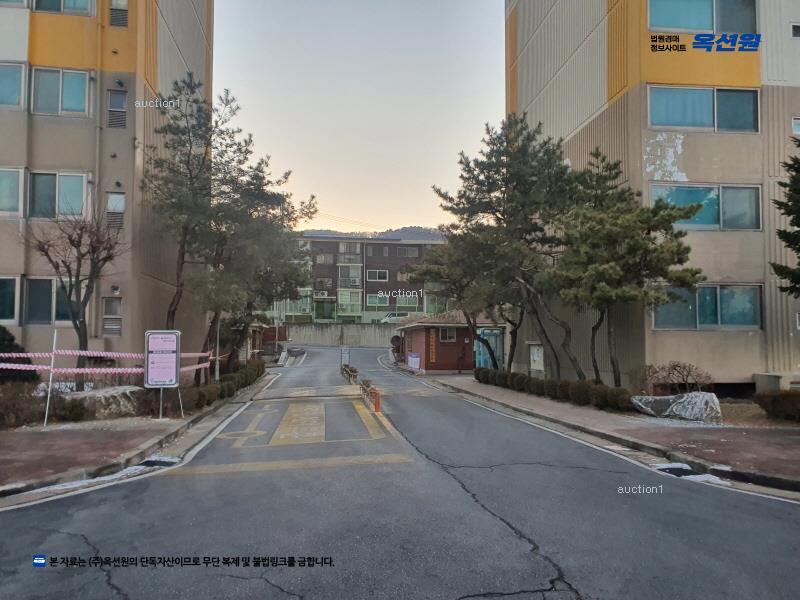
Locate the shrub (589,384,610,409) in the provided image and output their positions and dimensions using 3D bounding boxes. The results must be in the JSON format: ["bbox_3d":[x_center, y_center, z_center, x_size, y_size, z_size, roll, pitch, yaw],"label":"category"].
[{"bbox_3d":[4.764,2.305,14.350,0.540,0.560,0.550,1,-4,-8],"label":"shrub"}]

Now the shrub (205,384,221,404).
[{"bbox_3d":[-4.805,2.422,15.400,0.470,0.500,0.500,1,-4,-8],"label":"shrub"}]

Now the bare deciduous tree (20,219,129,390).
[{"bbox_3d":[-7.031,0.141,13.000,2.250,3.950,2.200,1,-4,-7],"label":"bare deciduous tree"}]

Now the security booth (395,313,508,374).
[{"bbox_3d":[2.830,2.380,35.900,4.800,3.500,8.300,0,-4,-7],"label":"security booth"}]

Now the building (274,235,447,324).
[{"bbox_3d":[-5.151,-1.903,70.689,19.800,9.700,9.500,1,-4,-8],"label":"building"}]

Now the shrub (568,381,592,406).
[{"bbox_3d":[4.265,2.205,14.200,0.570,0.580,0.570,1,-4,-16],"label":"shrub"}]

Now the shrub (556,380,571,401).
[{"bbox_3d":[4.146,2.282,15.100,0.530,0.520,0.500,1,-4,-16],"label":"shrub"}]

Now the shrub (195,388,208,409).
[{"bbox_3d":[-4.724,2.344,14.300,0.450,0.480,0.480,1,-4,-8],"label":"shrub"}]

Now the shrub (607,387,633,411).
[{"bbox_3d":[4.785,2.154,13.100,0.560,0.510,0.560,1,-4,-16],"label":"shrub"}]

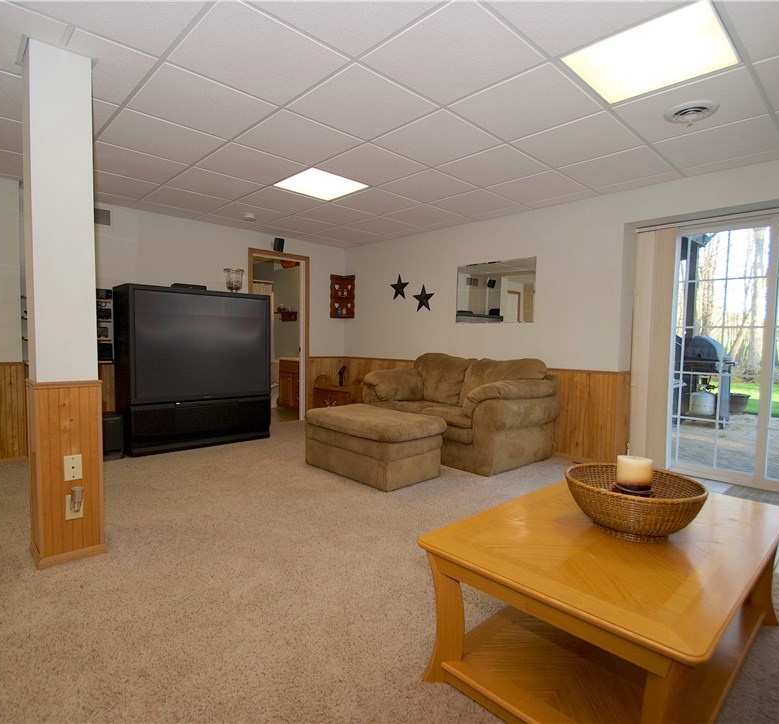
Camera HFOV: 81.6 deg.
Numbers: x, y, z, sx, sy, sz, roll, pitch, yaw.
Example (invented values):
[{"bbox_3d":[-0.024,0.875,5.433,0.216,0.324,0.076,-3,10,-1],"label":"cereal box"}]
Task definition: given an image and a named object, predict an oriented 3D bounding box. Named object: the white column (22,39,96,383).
[{"bbox_3d":[-1.508,-0.636,2.070,0.225,1.440,0.230,-2,4,-44],"label":"white column"}]

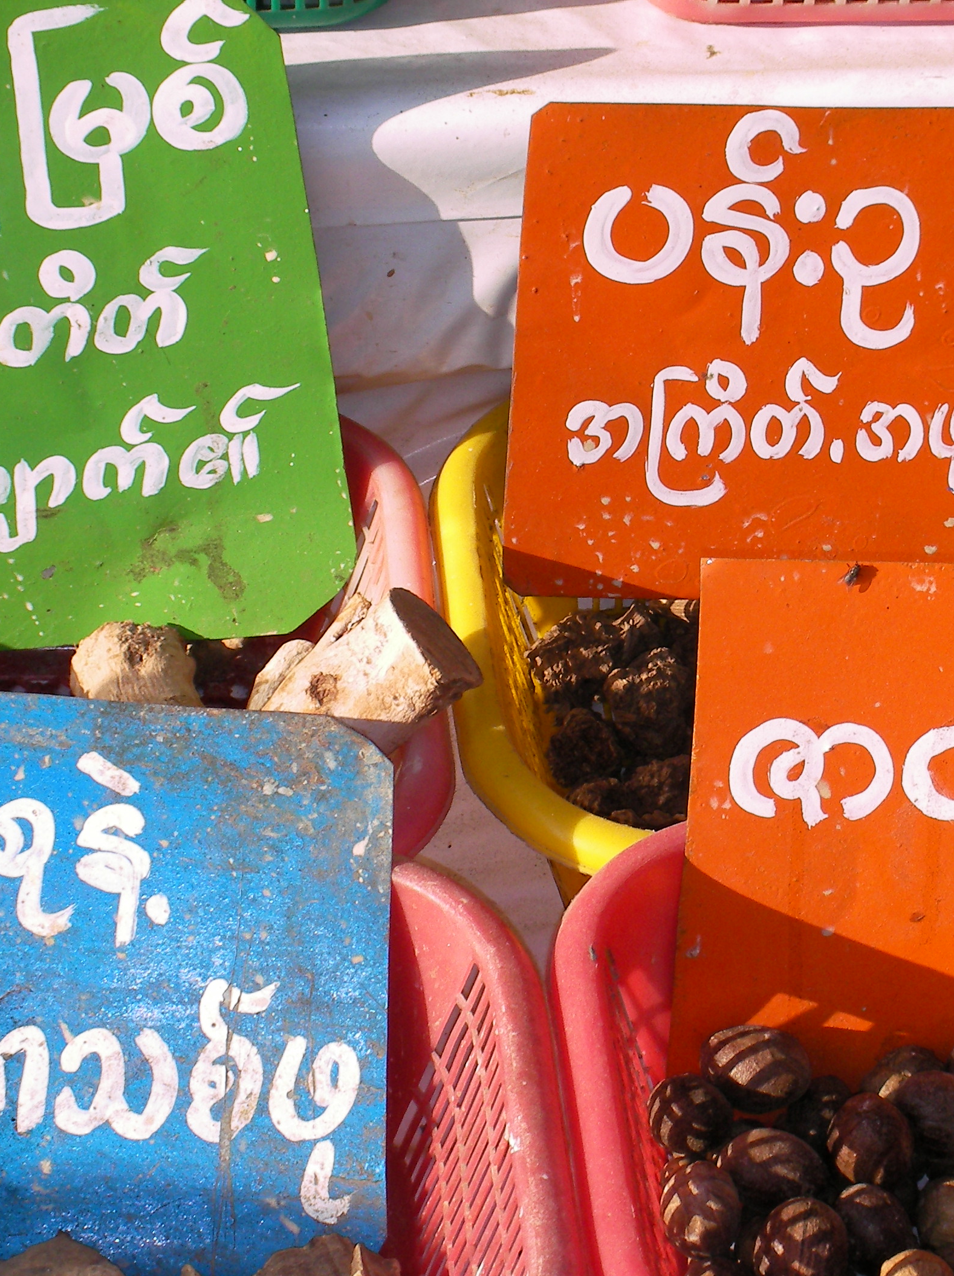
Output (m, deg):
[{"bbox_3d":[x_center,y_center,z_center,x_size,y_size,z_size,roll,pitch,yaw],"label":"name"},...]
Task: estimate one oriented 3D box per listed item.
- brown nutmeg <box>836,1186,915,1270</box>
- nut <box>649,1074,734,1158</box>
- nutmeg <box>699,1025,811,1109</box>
[{"bbox_3d":[0.108,0.159,1.250,0.020,0.021,0.025,-19,49,-17],"label":"brown nutmeg"},{"bbox_3d":[0.059,0.132,1.274,0.023,0.023,0.024,0,46,0],"label":"nut"},{"bbox_3d":[0.077,0.117,1.259,0.030,0.023,0.023,9,42,-8],"label":"nutmeg"}]

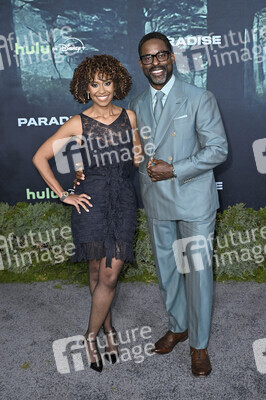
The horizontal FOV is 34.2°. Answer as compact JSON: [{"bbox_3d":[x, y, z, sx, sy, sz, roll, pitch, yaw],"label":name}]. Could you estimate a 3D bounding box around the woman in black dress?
[{"bbox_3d":[-0.255,0.084,2.531,0.690,1.750,0.420,-4,8,-14],"label":"woman in black dress"}]

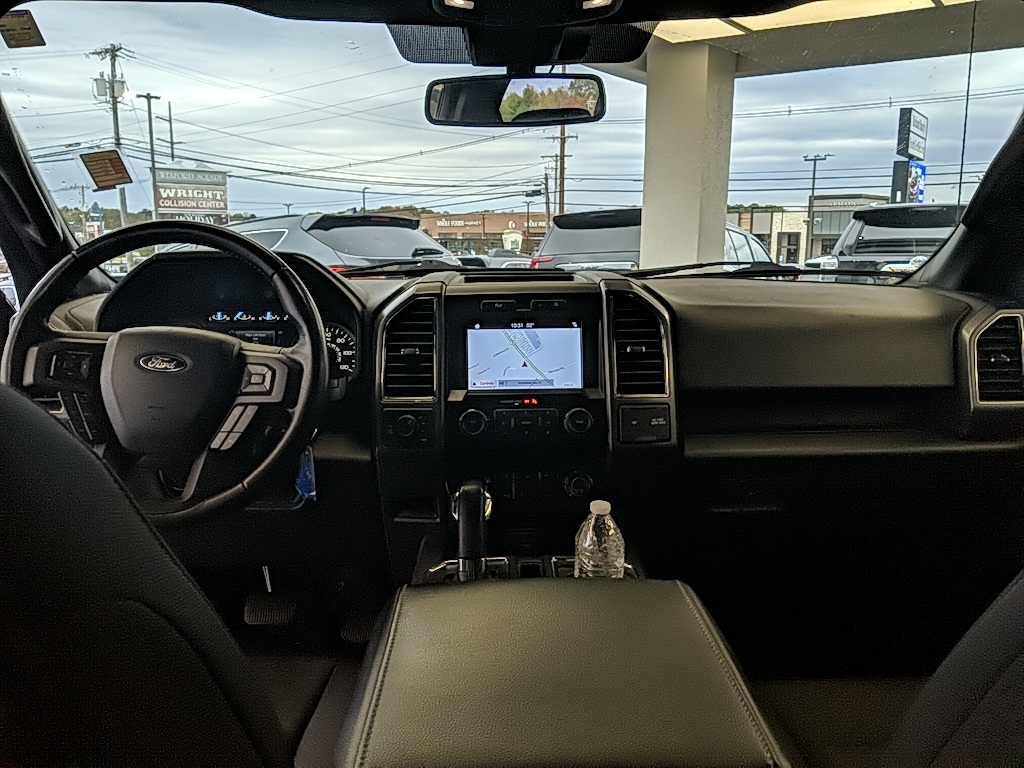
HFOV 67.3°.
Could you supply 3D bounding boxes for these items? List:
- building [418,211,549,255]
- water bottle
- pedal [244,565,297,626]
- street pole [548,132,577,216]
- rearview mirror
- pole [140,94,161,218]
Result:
[{"bbox_3d":[-3.200,-28.600,150.000,30.000,8.300,22.000,0,9,-1],"label":"building"},{"bbox_3d":[0.116,0.256,1.024,0.065,0.205,0.065,0,10,0],"label":"water bottle"},{"bbox_3d":[-0.446,0.394,1.425,0.097,0.115,0.070,0,11,-1],"label":"pedal"},{"bbox_3d":[3.000,-12.300,45.300,2.100,13.500,0.380,0,9,0],"label":"street pole"},{"bbox_3d":[0.005,-0.372,1.005,0.243,0.066,0.042,3,14,13],"label":"rearview mirror"},{"bbox_3d":[-15.100,-7.940,32.600,0.950,8.400,0.280,0,9,0],"label":"pole"}]

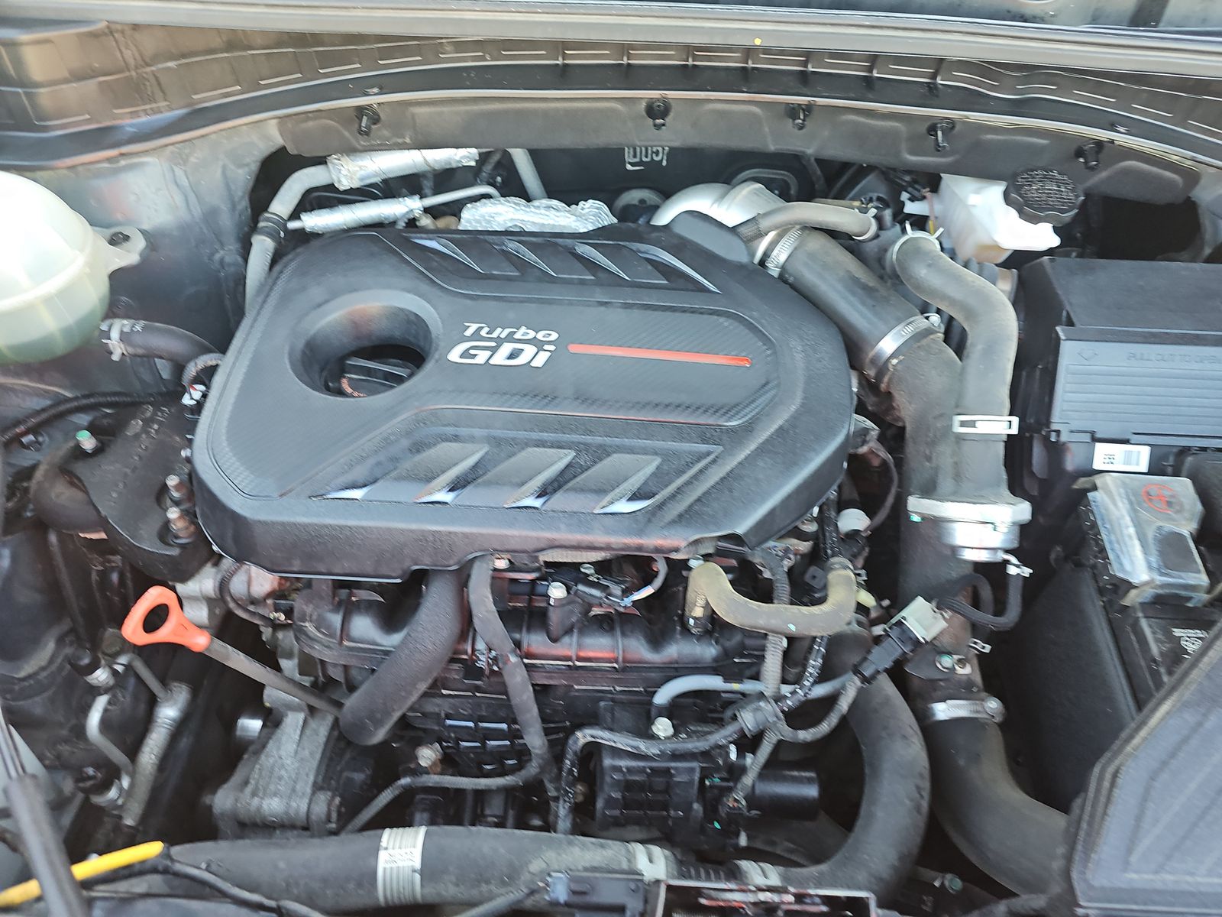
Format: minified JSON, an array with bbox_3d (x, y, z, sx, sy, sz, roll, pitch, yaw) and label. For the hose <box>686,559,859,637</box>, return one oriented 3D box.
[{"bbox_3d":[0.125,0.112,0.628,0.138,0.054,0.048,3,52,0],"label":"hose"}]

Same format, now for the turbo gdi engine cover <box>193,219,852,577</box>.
[{"bbox_3d":[-0.051,-0.066,0.698,0.502,0.093,0.365,3,52,0],"label":"turbo gdi engine cover"}]

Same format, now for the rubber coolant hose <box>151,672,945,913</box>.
[{"bbox_3d":[-0.037,0.277,0.702,0.665,0.160,0.205,3,52,0],"label":"rubber coolant hose"}]

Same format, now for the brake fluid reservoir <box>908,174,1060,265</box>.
[{"bbox_3d":[0.357,-0.231,0.736,0.118,0.097,0.110,3,52,0],"label":"brake fluid reservoir"}]

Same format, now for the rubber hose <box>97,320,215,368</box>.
[{"bbox_3d":[-0.396,-0.096,0.700,0.106,0.036,0.036,3,52,0],"label":"rubber hose"}]

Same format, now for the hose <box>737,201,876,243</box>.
[{"bbox_3d":[0.178,-0.217,0.741,0.123,0.036,0.035,3,52,0],"label":"hose"}]

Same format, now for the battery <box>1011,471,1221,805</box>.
[{"bbox_3d":[0.514,0.176,0.727,0.245,0.200,0.190,3,52,0],"label":"battery"}]

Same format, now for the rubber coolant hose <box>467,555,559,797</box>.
[{"bbox_3d":[-0.074,0.185,0.670,0.084,0.202,0.128,3,52,0],"label":"rubber coolant hose"}]

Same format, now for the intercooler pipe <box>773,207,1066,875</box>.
[{"bbox_3d":[0.274,0.084,0.723,0.305,0.355,0.520,3,52,0],"label":"intercooler pipe"}]

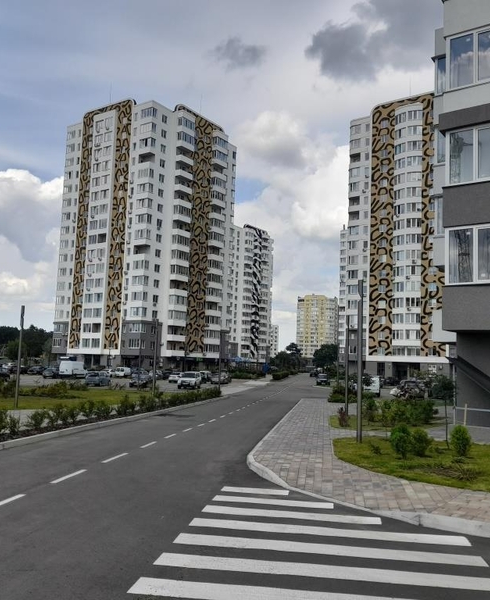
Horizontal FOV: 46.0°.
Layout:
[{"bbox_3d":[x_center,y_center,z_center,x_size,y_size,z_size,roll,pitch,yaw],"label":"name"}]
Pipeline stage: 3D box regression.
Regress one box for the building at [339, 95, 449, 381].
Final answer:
[{"bbox_3d":[38.196,-10.588,120.921,25.500,54.410,25.000,-2,-7,34],"label":"building"}]

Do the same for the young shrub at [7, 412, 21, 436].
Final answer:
[{"bbox_3d":[-5.265,2.815,13.246,0.320,0.550,0.330,1,-5,7],"label":"young shrub"}]

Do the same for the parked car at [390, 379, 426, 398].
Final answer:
[{"bbox_3d":[13.105,7.214,46.576,1.760,1.500,4.300,-2,-7,35],"label":"parked car"}]

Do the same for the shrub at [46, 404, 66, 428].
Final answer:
[{"bbox_3d":[-5.460,3.351,16.717,0.577,0.664,0.577,2,-6,0],"label":"shrub"}]

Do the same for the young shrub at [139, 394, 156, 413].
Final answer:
[{"bbox_3d":[-4.497,4.774,26.653,0.701,0.789,0.701,1,-6,8],"label":"young shrub"}]

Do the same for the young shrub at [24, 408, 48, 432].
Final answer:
[{"bbox_3d":[-5.124,2.931,14.184,0.520,0.560,0.480,1,-5,7],"label":"young shrub"}]

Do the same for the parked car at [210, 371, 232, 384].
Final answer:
[{"bbox_3d":[-2.731,8.671,65.071,1.780,1.520,4.300,1,-5,7],"label":"parked car"}]

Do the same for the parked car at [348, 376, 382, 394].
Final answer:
[{"bbox_3d":[11.040,7.923,53.088,1.800,1.830,4.400,-1,-6,25],"label":"parked car"}]

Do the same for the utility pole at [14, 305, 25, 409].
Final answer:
[{"bbox_3d":[-8.365,2.062,21.499,0.150,3.900,0.150,1,-5,7],"label":"utility pole"}]

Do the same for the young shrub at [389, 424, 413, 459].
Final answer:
[{"bbox_3d":[3.361,3.015,12.318,0.485,0.733,0.485,2,-6,0],"label":"young shrub"}]

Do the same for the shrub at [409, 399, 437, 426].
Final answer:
[{"bbox_3d":[6.720,4.283,22.000,1.013,1.013,1.013,1,-6,8],"label":"shrub"}]

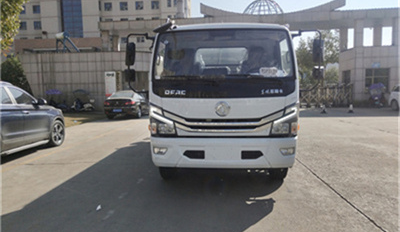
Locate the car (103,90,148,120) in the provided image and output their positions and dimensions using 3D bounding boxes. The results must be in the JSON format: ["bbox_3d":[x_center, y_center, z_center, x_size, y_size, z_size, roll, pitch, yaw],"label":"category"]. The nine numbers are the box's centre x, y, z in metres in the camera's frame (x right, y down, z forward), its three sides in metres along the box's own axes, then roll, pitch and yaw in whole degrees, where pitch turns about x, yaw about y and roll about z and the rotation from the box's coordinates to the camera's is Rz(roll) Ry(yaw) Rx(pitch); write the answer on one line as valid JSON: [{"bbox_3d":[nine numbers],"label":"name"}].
[{"bbox_3d":[-3.902,-0.815,17.131,1.800,1.490,4.650,0,5,6],"label":"car"}]

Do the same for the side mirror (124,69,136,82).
[{"bbox_3d":[-0.895,-0.515,3.705,0.135,0.160,0.080,1,6,22],"label":"side mirror"}]

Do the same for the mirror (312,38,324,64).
[{"bbox_3d":[1.440,-0.786,3.506,0.135,0.290,0.080,-2,5,-11],"label":"mirror"}]

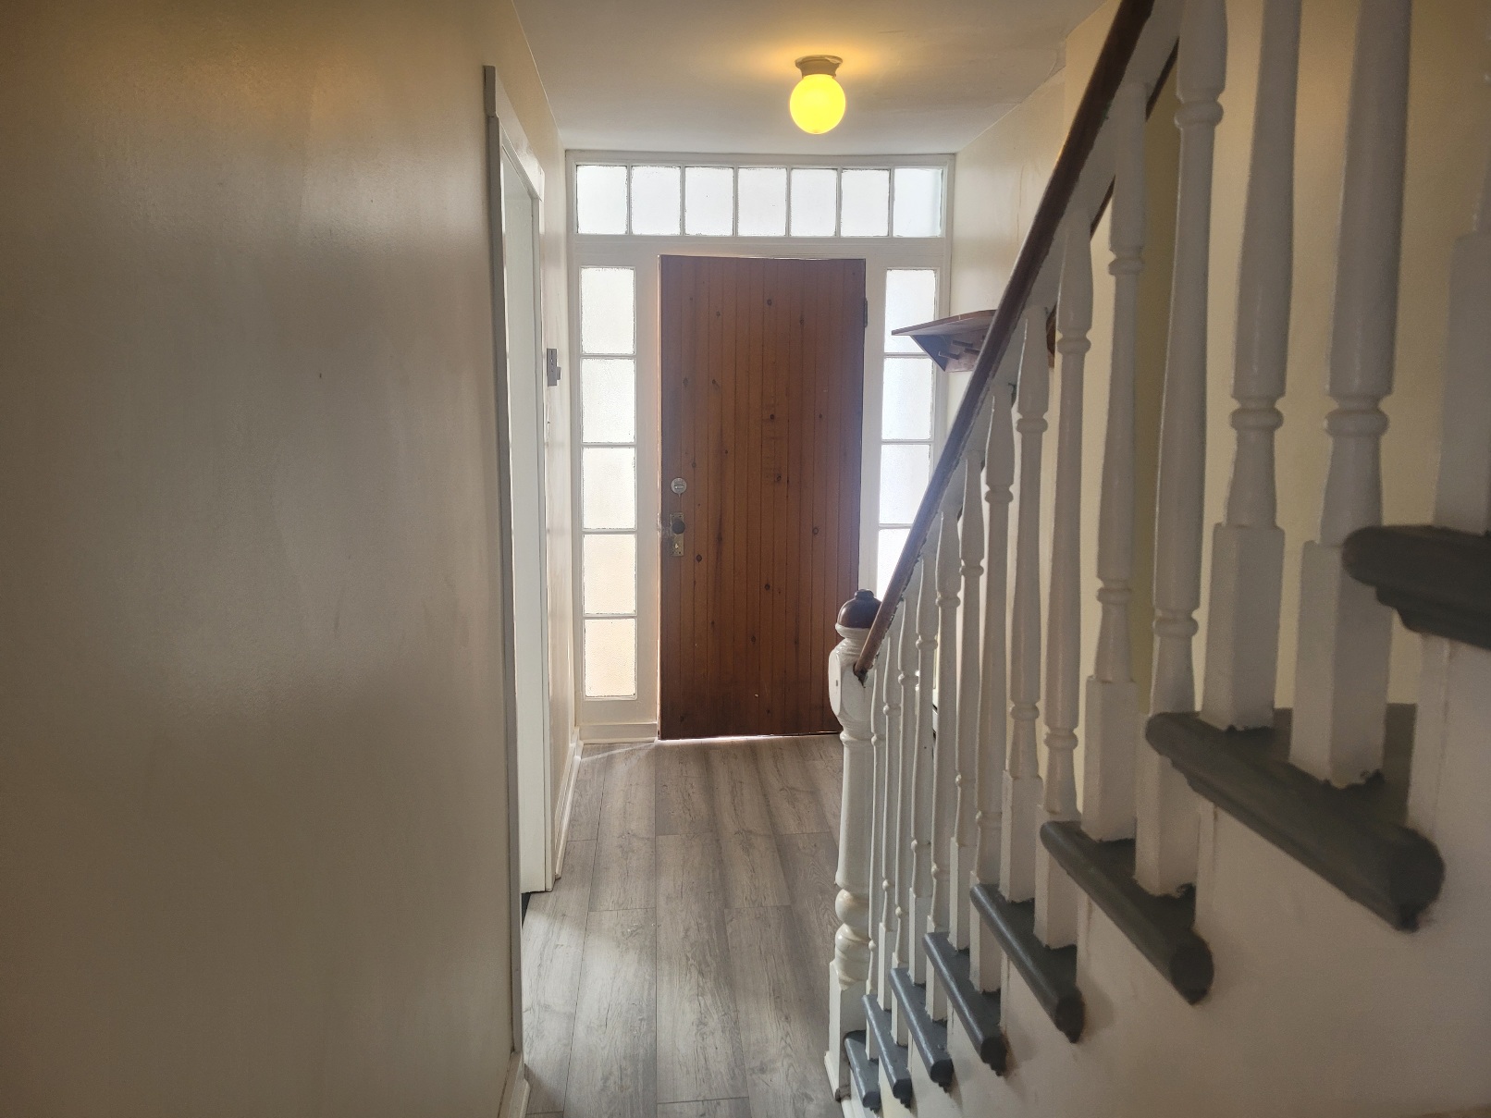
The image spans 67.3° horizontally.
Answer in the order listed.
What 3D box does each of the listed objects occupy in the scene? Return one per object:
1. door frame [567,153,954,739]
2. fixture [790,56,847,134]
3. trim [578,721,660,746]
[{"bbox_3d":[0.057,-0.422,4.604,1.535,2.385,0.120,0,8,-4],"label":"door frame"},{"bbox_3d":[0.204,-1.300,3.151,0.156,0.200,0.156,0,8,-4],"label":"fixture"},{"bbox_3d":[-0.525,0.730,4.661,0.335,0.086,0.025,0,8,-4],"label":"trim"}]

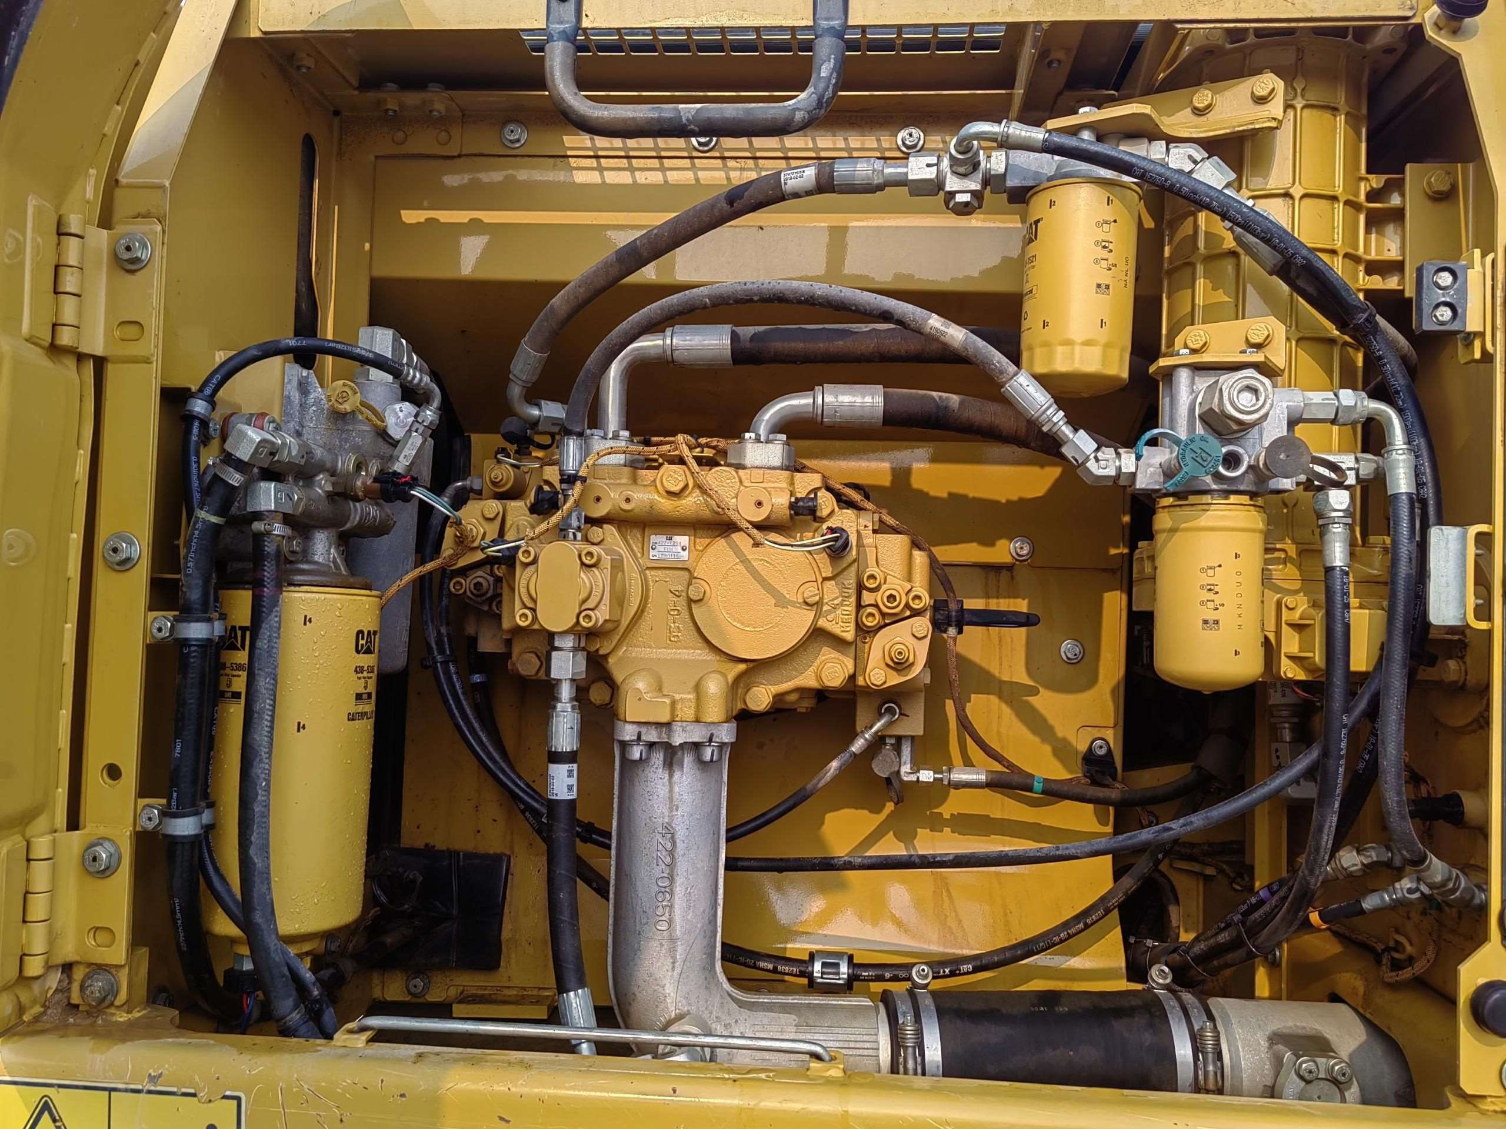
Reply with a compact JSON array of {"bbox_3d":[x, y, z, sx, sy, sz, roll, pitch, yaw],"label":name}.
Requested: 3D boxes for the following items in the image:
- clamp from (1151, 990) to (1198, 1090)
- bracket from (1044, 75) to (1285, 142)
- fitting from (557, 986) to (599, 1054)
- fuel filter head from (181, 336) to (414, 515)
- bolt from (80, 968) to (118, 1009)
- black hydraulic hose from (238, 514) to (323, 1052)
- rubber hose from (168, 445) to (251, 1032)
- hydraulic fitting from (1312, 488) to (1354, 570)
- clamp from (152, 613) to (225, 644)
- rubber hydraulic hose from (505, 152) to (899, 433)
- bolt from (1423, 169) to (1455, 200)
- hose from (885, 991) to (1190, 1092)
[{"bbox_3d":[0.357,0.431,1.020,0.018,0.113,0.113,1,-2,0],"label":"clamp"},{"bbox_3d":[0.340,-0.386,0.980,0.192,0.048,0.070,1,-2,18],"label":"bracket"},{"bbox_3d":[-0.144,0.377,0.967,0.028,0.063,0.028,-12,-13,3],"label":"fitting"},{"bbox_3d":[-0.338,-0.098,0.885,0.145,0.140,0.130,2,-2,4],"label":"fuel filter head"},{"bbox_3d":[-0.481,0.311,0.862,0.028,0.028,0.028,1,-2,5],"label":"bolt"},{"bbox_3d":[-0.352,0.172,0.872,0.050,0.400,0.090,1,-2,3],"label":"black hydraulic hose"},{"bbox_3d":[-0.475,0.149,1.030,0.064,0.468,0.090,1,-2,3],"label":"rubber hose"},{"bbox_3d":[0.508,-0.031,1.030,0.033,0.071,0.033,1,-2,3],"label":"hydraulic fitting"},{"bbox_3d":[-0.480,0.055,1.000,0.054,0.025,0.034,1,-2,3],"label":"clamp"},{"bbox_3d":[-0.067,-0.240,1.060,0.410,0.200,0.130,1,-2,20],"label":"rubber hydraulic hose"},{"bbox_3d":[0.619,-0.343,1.060,0.026,0.026,0.016,1,-2,3],"label":"bolt"},{"bbox_3d":[0.250,0.429,1.020,0.265,0.106,0.106,1,-2,0],"label":"hose"}]

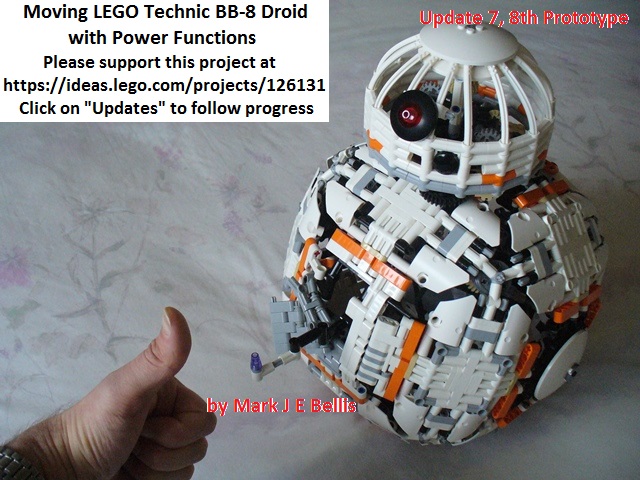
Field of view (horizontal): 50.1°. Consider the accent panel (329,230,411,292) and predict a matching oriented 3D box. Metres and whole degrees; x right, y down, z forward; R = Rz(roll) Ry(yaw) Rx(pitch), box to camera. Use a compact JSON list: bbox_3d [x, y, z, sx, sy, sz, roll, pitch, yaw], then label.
[{"bbox_3d":[0.037,0.014,0.493,0.072,0.008,0.008,37,11,31],"label":"accent panel"}]

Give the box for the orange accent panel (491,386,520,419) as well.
[{"bbox_3d":[0.140,0.122,0.513,0.008,0.032,0.008,1,34,-24],"label":"orange accent panel"}]

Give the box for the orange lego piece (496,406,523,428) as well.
[{"bbox_3d":[0.149,0.139,0.541,0.029,0.008,0.007,-18,68,-44],"label":"orange lego piece"}]

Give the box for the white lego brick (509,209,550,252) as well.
[{"bbox_3d":[0.143,-0.005,0.478,0.039,0.012,0.020,-18,68,-33],"label":"white lego brick"}]

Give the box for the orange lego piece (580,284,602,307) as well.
[{"bbox_3d":[0.209,0.043,0.526,0.008,0.008,0.032,9,19,43],"label":"orange lego piece"}]

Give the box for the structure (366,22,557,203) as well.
[{"bbox_3d":[0.100,-0.105,0.480,0.131,0.092,0.135,0,41,0],"label":"structure"}]

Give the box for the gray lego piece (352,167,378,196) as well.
[{"bbox_3d":[0.034,-0.041,0.500,0.024,0.007,0.008,-48,50,-8],"label":"gray lego piece"}]

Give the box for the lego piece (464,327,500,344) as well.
[{"bbox_3d":[0.112,0.065,0.468,0.024,0.008,0.007,12,18,-7],"label":"lego piece"}]

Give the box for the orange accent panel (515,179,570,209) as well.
[{"bbox_3d":[0.167,-0.035,0.513,0.072,0.008,0.008,-18,70,-44],"label":"orange accent panel"}]

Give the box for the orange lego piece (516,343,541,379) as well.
[{"bbox_3d":[0.145,0.085,0.479,0.008,0.030,0.007,0,35,-27],"label":"orange lego piece"}]

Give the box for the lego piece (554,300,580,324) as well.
[{"bbox_3d":[0.176,0.050,0.486,0.007,0.008,0.030,13,22,42],"label":"lego piece"}]

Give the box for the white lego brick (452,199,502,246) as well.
[{"bbox_3d":[0.111,-0.010,0.465,0.024,0.012,0.039,-37,56,-25],"label":"white lego brick"}]

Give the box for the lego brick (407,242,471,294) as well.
[{"bbox_3d":[0.082,0.024,0.459,0.039,0.024,0.012,37,11,30],"label":"lego brick"}]

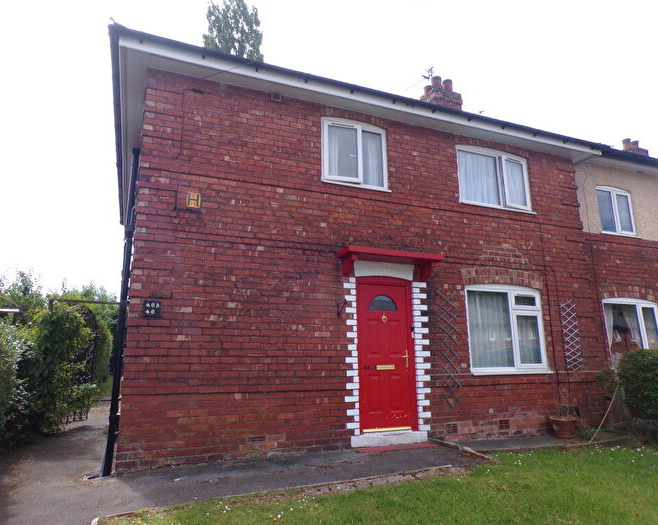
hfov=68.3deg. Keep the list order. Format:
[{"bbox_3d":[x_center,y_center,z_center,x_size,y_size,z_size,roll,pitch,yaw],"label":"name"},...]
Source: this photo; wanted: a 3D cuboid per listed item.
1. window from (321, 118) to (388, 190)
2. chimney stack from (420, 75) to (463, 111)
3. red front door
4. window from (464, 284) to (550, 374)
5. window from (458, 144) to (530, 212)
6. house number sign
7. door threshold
[{"bbox_3d":[0.376,-1.589,7.138,1.115,1.085,0.140,5,-14,-23],"label":"window"},{"bbox_3d":[2.891,-4.129,12.770,0.870,1.390,0.880,5,-14,-23],"label":"chimney stack"},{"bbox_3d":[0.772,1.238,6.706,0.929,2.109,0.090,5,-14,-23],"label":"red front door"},{"bbox_3d":[2.765,1.028,7.573,1.595,1.404,0.140,5,-14,-23],"label":"window"},{"bbox_3d":[2.773,-1.393,8.137,1.587,1.085,0.160,5,-14,-23],"label":"window"},{"bbox_3d":[-1.999,0.525,5.502,0.194,0.201,0.020,5,-14,-23],"label":"house number sign"},{"bbox_3d":[0.754,2.316,6.388,1.145,0.146,0.250,5,-14,-23],"label":"door threshold"}]

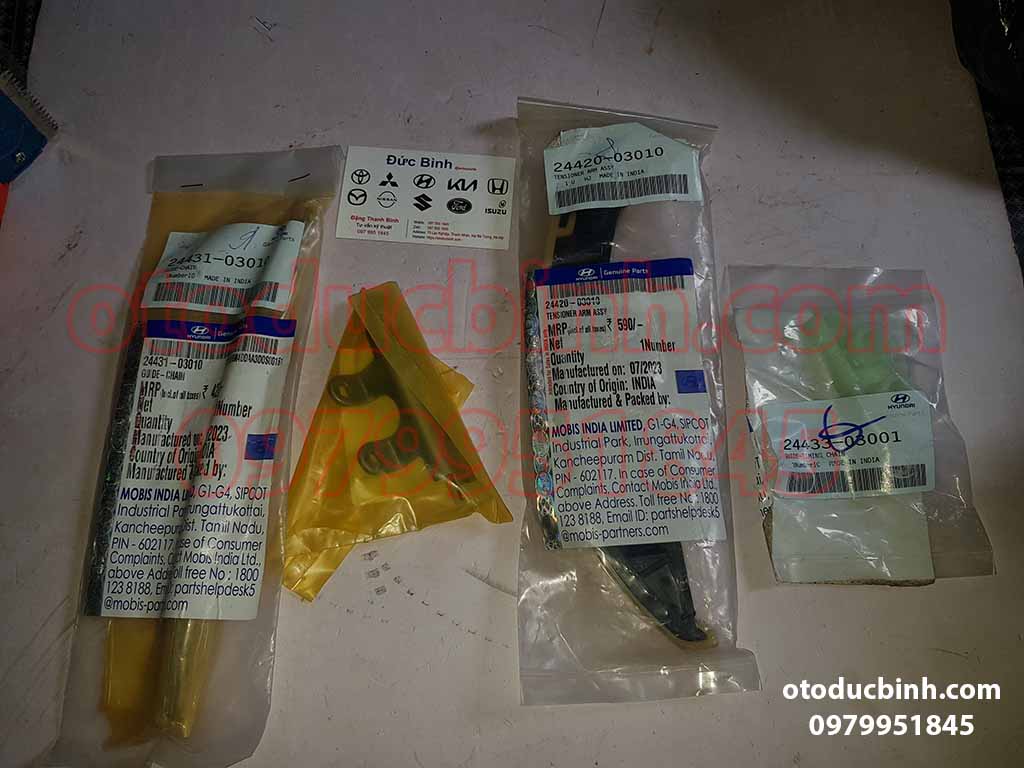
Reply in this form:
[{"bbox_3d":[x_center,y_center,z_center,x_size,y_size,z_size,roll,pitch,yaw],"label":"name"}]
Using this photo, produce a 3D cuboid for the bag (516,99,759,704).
[{"bbox_3d":[0.058,-0.009,0.373,0.108,0.023,0.307,0,75,-1],"label":"bag"}]

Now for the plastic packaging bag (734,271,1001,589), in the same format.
[{"bbox_3d":[0.167,0.012,0.369,0.105,0.023,0.160,-3,75,-2],"label":"plastic packaging bag"}]

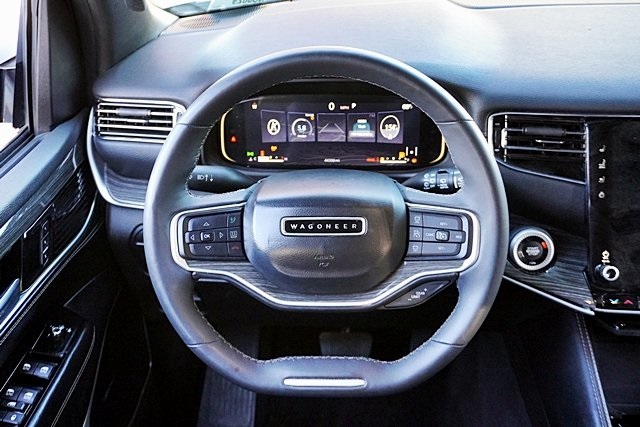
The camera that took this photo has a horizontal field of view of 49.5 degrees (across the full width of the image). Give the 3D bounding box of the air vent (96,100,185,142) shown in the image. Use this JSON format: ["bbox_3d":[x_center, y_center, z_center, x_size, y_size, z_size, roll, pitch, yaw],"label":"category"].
[{"bbox_3d":[-0.243,-0.126,0.940,0.122,0.056,0.035,2,10,6],"label":"air vent"}]

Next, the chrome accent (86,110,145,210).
[{"bbox_3d":[-0.276,-0.071,0.935,0.074,0.130,0.035,3,8,8],"label":"chrome accent"}]

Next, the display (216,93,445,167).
[{"bbox_3d":[0.016,-0.115,0.975,0.316,0.103,0.028,1,6,2],"label":"display"}]

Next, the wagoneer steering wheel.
[{"bbox_3d":[0.007,0.009,0.765,0.388,0.375,0.100,1,0,2],"label":"wagoneer steering wheel"}]

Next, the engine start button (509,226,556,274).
[{"bbox_3d":[0.276,0.047,0.905,0.057,0.057,0.024,3,-2,6],"label":"engine start button"}]

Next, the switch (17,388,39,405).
[{"bbox_3d":[-0.352,0.220,0.835,0.019,0.011,0.022,1,27,2],"label":"switch"}]

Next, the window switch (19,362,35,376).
[{"bbox_3d":[-0.372,0.198,0.880,0.017,0.010,0.020,1,27,2],"label":"window switch"}]

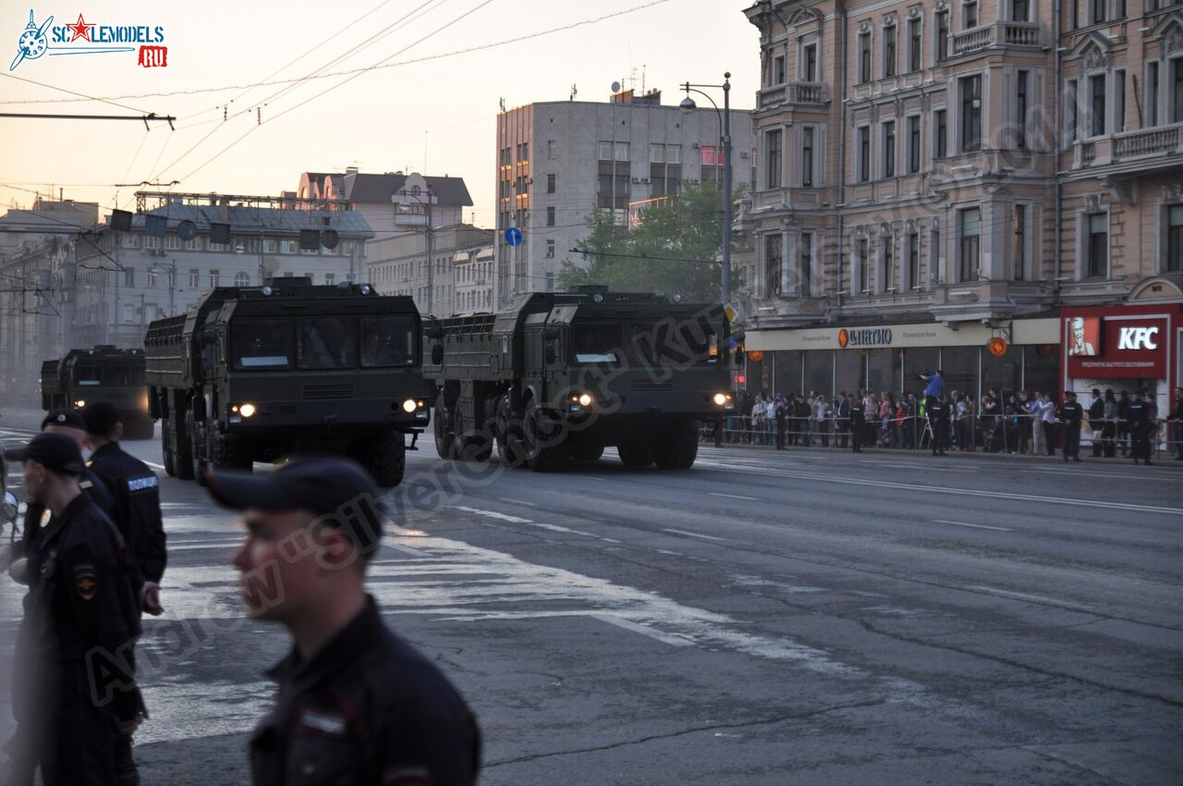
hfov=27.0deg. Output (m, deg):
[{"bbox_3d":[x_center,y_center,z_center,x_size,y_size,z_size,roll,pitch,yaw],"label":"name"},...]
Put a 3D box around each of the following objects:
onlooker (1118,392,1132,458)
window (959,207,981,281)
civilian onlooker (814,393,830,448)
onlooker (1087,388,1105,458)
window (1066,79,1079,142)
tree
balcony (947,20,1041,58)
[{"bbox_3d":[14.265,0.829,65.900,0.360,1.781,0.500,1,0,-18],"label":"onlooker"},{"bbox_3d":[12.070,-4.700,78.250,0.220,2.380,1.300,1,0,-20],"label":"window"},{"bbox_3d":[7.885,0.954,84.000,0.550,1.782,0.420,1,0,20],"label":"civilian onlooker"},{"bbox_3d":[13.500,0.810,65.700,0.380,1.800,0.480,0,0,-22],"label":"onlooker"},{"bbox_3d":[15.012,-8.712,76.366,0.250,2.000,0.650,1,0,-19],"label":"window"},{"bbox_3d":[3.002,-4.417,130.000,9.200,13.300,9.600,1,0,-19],"label":"tree"},{"bbox_3d":[12.867,-11.095,78.475,1.666,0.935,3.272,1,0,-19],"label":"balcony"}]

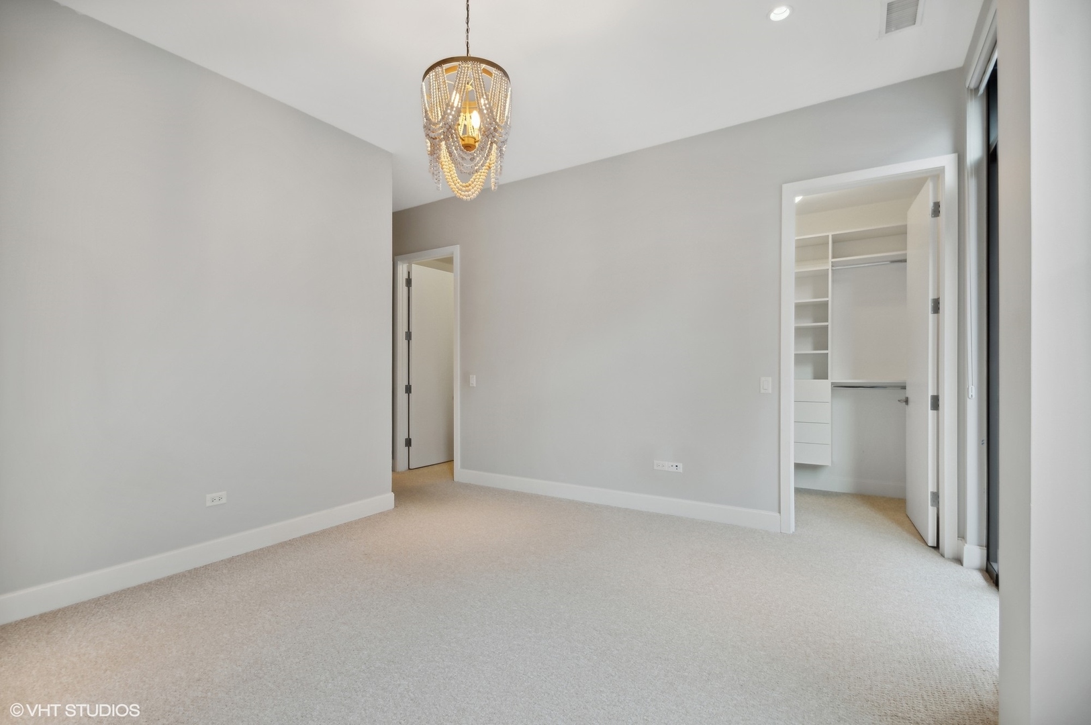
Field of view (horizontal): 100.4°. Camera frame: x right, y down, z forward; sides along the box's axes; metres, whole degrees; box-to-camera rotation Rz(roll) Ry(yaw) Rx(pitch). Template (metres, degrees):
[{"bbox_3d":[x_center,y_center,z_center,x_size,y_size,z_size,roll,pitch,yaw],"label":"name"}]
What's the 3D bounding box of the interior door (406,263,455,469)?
[{"bbox_3d":[-1.379,0.057,5.752,0.045,2.440,0.815,-1,-1,33],"label":"interior door"}]

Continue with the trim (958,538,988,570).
[{"bbox_3d":[2.592,1.166,2.767,0.110,0.137,0.125,-1,-1,30],"label":"trim"}]

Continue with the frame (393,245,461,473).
[{"bbox_3d":[-1.303,0.008,5.121,0.985,2.530,0.170,-1,-1,30],"label":"frame"}]

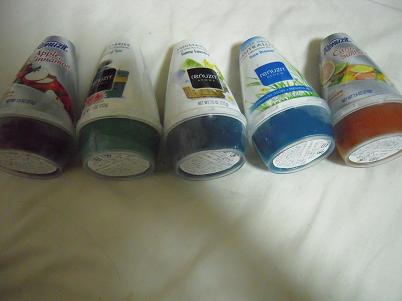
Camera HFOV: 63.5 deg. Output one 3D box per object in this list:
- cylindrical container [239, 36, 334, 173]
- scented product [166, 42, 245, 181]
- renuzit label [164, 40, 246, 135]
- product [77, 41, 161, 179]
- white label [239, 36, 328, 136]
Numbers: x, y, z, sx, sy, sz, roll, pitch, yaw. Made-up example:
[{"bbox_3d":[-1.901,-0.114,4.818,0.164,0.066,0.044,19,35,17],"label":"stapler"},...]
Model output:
[{"bbox_3d":[0.072,-0.053,0.319,0.077,0.077,0.139,-16,59,2],"label":"cylindrical container"},{"bbox_3d":[-0.003,-0.049,0.315,0.077,0.077,0.139,-2,62,-14],"label":"scented product"},{"bbox_3d":[-0.004,-0.059,0.320,0.075,0.075,0.115,-2,62,-14],"label":"renuzit label"},{"bbox_3d":[-0.076,-0.048,0.312,0.077,0.077,0.139,-13,63,15],"label":"product"},{"bbox_3d":[0.069,-0.063,0.325,0.075,0.075,0.115,-16,59,2],"label":"white label"}]

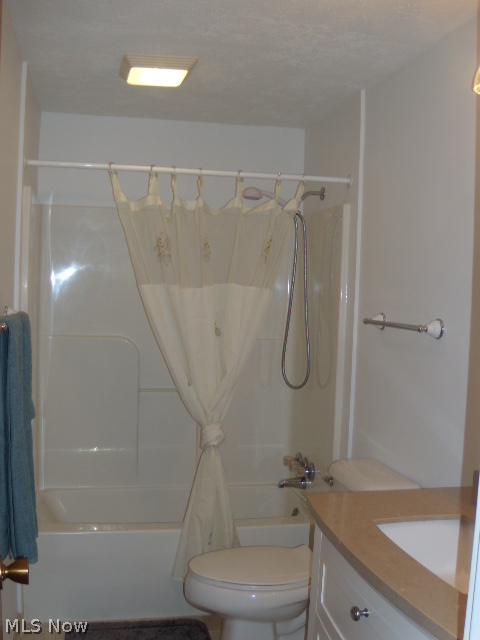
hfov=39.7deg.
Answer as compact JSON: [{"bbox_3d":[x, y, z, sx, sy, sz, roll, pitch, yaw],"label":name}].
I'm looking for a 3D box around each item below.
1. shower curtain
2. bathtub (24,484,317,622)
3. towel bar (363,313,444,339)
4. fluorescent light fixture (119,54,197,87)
[{"bbox_3d":[-0.152,0.260,2.898,0.819,1.749,0.153,1,4,-11],"label":"shower curtain"},{"bbox_3d":[-0.307,1.093,3.308,1.402,0.394,0.705,1,4,-11],"label":"bathtub"},{"bbox_3d":[0.568,0.016,2.389,0.077,0.068,0.527,1,4,-11],"label":"towel bar"},{"bbox_3d":[-0.324,-0.965,2.598,0.271,0.043,0.267,1,4,-11],"label":"fluorescent light fixture"}]

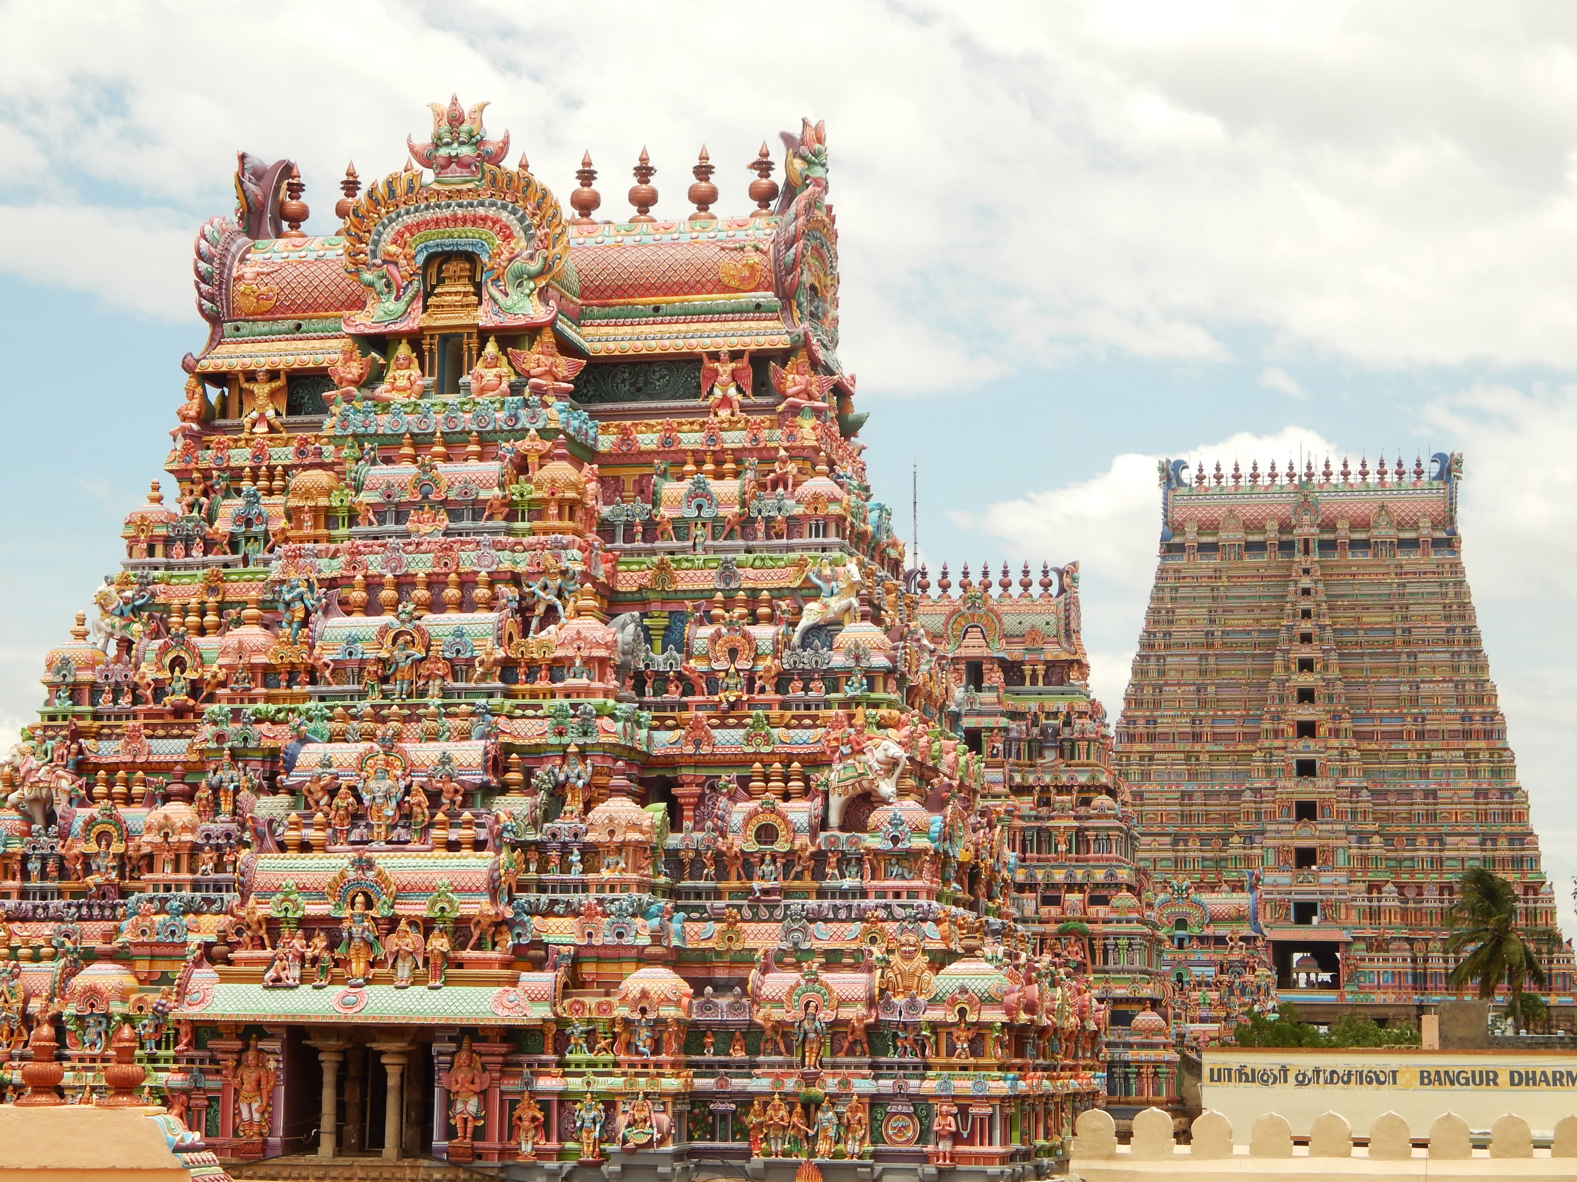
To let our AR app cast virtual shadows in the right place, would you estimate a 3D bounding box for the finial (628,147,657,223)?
[{"bbox_3d":[-2.958,-8.225,63.685,0.599,1.635,0.599,1,-8,0],"label":"finial"}]

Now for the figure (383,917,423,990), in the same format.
[{"bbox_3d":[-7.345,6.899,59.869,0.751,1.338,0.450,-1,-9,11],"label":"figure"}]

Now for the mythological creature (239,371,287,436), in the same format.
[{"bbox_3d":[-11.357,-4.044,67.857,1.081,1.341,0.600,-1,-9,13],"label":"mythological creature"}]

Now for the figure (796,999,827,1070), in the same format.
[{"bbox_3d":[0.393,7.625,54.040,0.469,1.186,0.380,-1,-9,13],"label":"figure"}]

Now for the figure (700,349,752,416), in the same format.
[{"bbox_3d":[-1.196,-3.976,59.845,0.960,1.247,0.480,-1,-9,13],"label":"figure"}]

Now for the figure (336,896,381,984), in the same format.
[{"bbox_3d":[-8.186,6.669,60.014,0.844,1.788,0.550,-1,-9,11],"label":"figure"}]

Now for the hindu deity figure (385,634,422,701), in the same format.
[{"bbox_3d":[-6.971,1.385,56.922,0.540,1.181,0.360,-1,-9,13],"label":"hindu deity figure"}]

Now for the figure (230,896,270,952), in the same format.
[{"bbox_3d":[-9.552,5.906,55.705,0.720,0.989,0.480,-1,-9,13],"label":"figure"}]

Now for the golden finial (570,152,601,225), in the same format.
[{"bbox_3d":[-4.478,-8.937,69.451,0.707,1.630,0.707,1,-8,0],"label":"golden finial"}]

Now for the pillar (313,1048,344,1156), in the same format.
[{"bbox_3d":[-8.905,9.906,60.831,0.572,2.146,0.572,-1,-9,11],"label":"pillar"}]

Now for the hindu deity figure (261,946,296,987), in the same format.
[{"bbox_3d":[-8.860,6.547,54.676,0.443,0.707,0.420,-1,-9,13],"label":"hindu deity figure"}]

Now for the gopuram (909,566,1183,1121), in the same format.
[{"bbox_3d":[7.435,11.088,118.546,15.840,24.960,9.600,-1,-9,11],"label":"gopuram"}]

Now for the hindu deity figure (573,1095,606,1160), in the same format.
[{"bbox_3d":[-3.717,10.043,58.904,0.605,1.270,0.450,-1,-9,11],"label":"hindu deity figure"}]

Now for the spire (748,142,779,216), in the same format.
[{"bbox_3d":[-0.551,-9.034,68.528,0.699,1.608,0.699,1,-8,0],"label":"spire"}]

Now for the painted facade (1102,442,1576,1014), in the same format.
[{"bbox_3d":[51.851,22.063,314.035,51.500,72.000,30.000,-1,-9,11],"label":"painted facade"}]

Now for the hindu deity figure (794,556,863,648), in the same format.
[{"bbox_3d":[0.702,0.245,56.875,1.248,1.646,0.576,-6,-11,37],"label":"hindu deity figure"}]

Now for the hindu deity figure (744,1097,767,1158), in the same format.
[{"bbox_3d":[-0.604,9.750,57.070,0.426,1.075,0.400,0,-9,8],"label":"hindu deity figure"}]

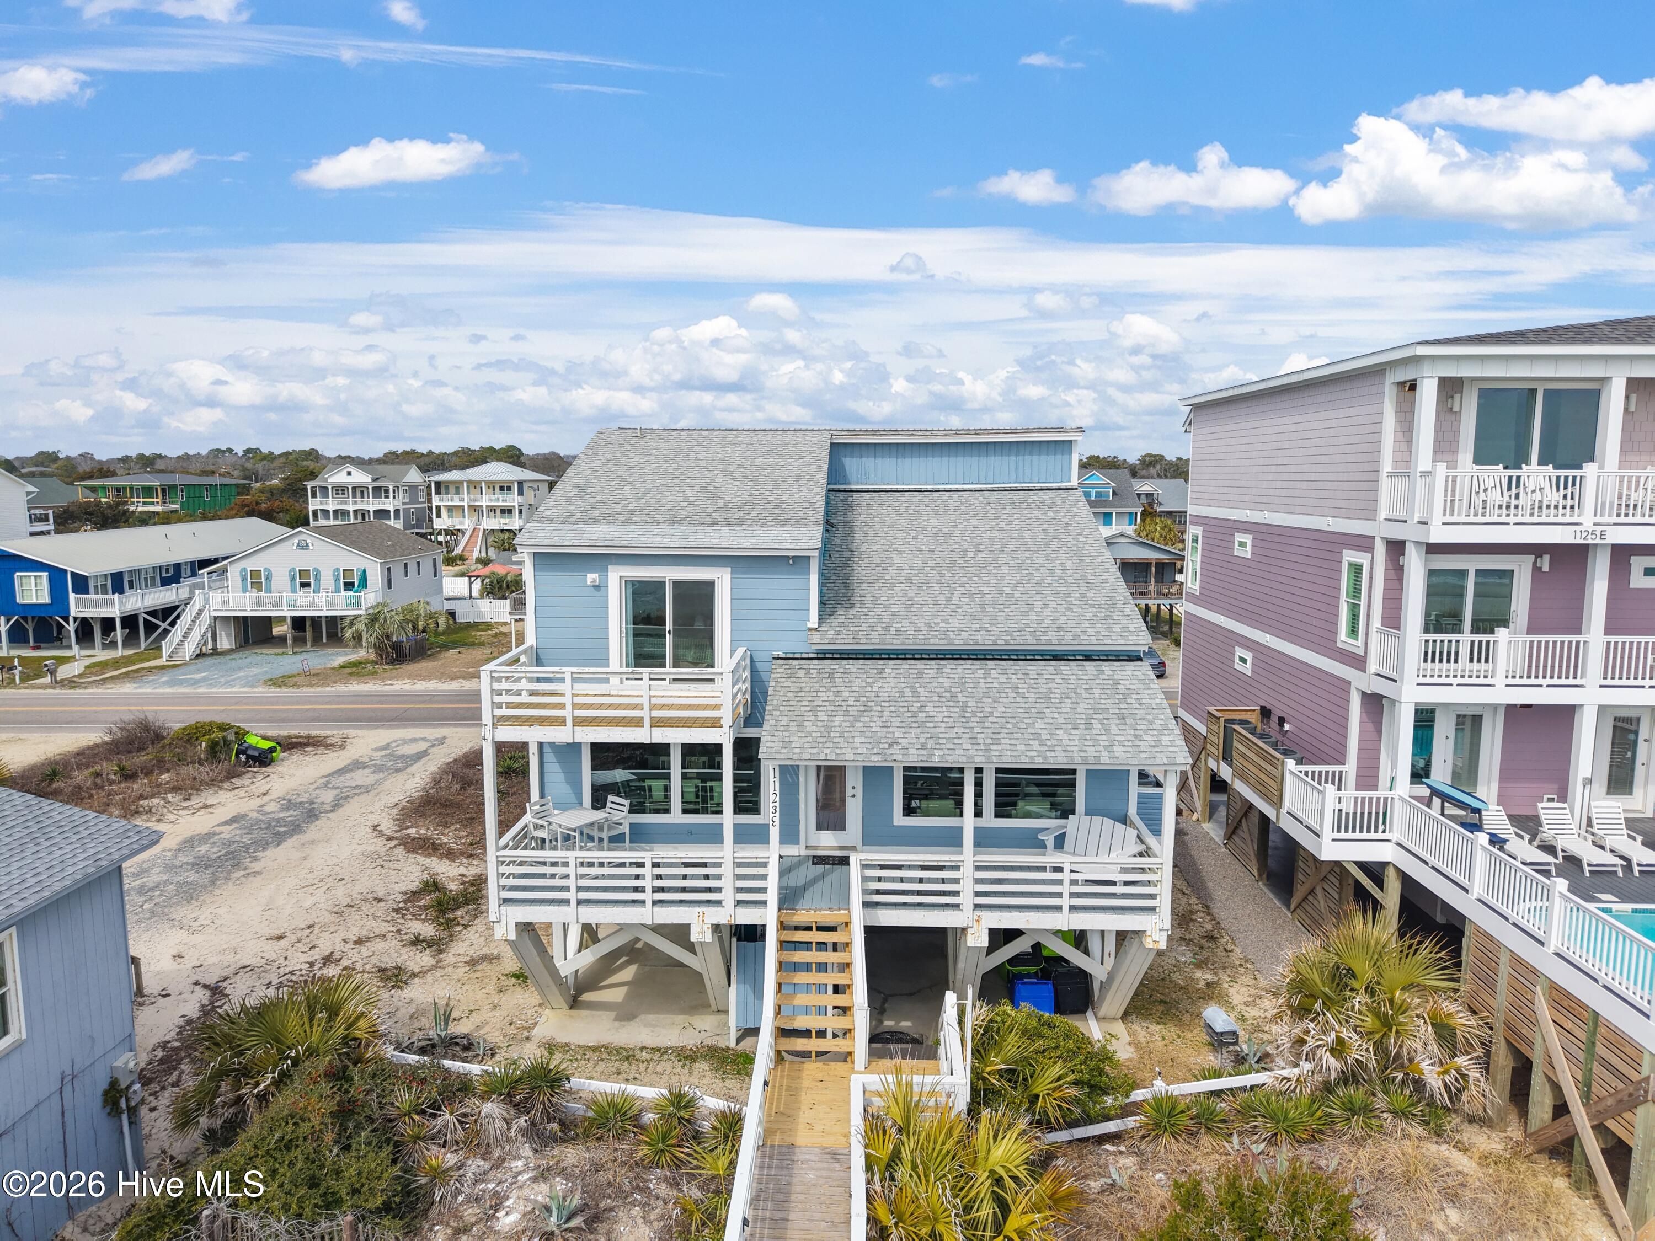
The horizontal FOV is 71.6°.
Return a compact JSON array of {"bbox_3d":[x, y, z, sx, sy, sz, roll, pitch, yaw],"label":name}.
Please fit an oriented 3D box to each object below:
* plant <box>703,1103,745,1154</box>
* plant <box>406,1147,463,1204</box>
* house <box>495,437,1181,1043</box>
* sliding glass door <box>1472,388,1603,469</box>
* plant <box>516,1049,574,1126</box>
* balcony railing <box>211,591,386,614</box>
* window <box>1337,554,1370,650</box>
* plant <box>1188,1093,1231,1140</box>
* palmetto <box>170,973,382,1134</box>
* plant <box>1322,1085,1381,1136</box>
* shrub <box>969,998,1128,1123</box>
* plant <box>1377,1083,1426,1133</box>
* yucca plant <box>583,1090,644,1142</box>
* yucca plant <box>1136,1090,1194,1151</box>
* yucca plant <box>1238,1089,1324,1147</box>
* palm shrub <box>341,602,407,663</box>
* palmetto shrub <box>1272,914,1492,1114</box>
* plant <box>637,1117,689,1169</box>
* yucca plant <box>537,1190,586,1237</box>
[{"bbox_3d":[-1.355,6.873,15.529,0.627,0.578,0.627,0,7,1],"label":"plant"},{"bbox_3d":[-4.876,6.897,14.242,0.653,0.607,0.653,0,7,1],"label":"plant"},{"bbox_3d":[0.209,1.022,24.617,11.000,10.250,14.500,0,7,1],"label":"house"},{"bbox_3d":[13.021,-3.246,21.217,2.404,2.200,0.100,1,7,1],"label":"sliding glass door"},{"bbox_3d":[-4.154,6.868,16.846,0.830,1.096,0.830,0,7,2],"label":"plant"},{"bbox_3d":[-29.516,-1.151,63.855,8.576,1.054,2.200,0,7,2],"label":"balcony railing"},{"bbox_3d":[10.349,-0.358,22.586,0.100,1.930,1.210,1,7,1],"label":"window"},{"bbox_3d":[5.508,7.152,16.577,0.585,0.651,0.585,0,7,2],"label":"plant"},{"bbox_3d":[-8.120,6.393,16.993,2.922,2.181,2.338,0,7,2],"label":"palmetto"},{"bbox_3d":[7.673,7.180,16.823,0.777,0.643,0.777,0,7,2],"label":"plant"},{"bbox_3d":[3.367,6.644,17.334,2.402,1.651,2.042,0,7,2],"label":"shrub"},{"bbox_3d":[8.251,7.014,16.517,0.632,0.680,0.632,0,7,1],"label":"plant"},{"bbox_3d":[-3.072,7.118,16.486,0.877,0.598,0.877,0,7,2],"label":"yucca plant"},{"bbox_3d":[4.805,7.110,16.315,0.777,0.798,0.777,0,7,2],"label":"yucca plant"},{"bbox_3d":[6.407,7.027,16.212,1.171,0.705,0.878,0,7,1],"label":"yucca plant"},{"bbox_3d":[-23.508,0.604,59.560,3.169,3.159,2.852,0,7,2],"label":"palm shrub"},{"bbox_3d":[8.220,5.820,17.226,2.896,2.871,2.896,0,7,1],"label":"palmetto shrub"},{"bbox_3d":[-2.248,7.151,15.718,0.719,0.637,0.719,0,7,2],"label":"plant"},{"bbox_3d":[-3.195,7.087,13.739,0.573,0.476,0.573,0,7,1],"label":"yucca plant"}]

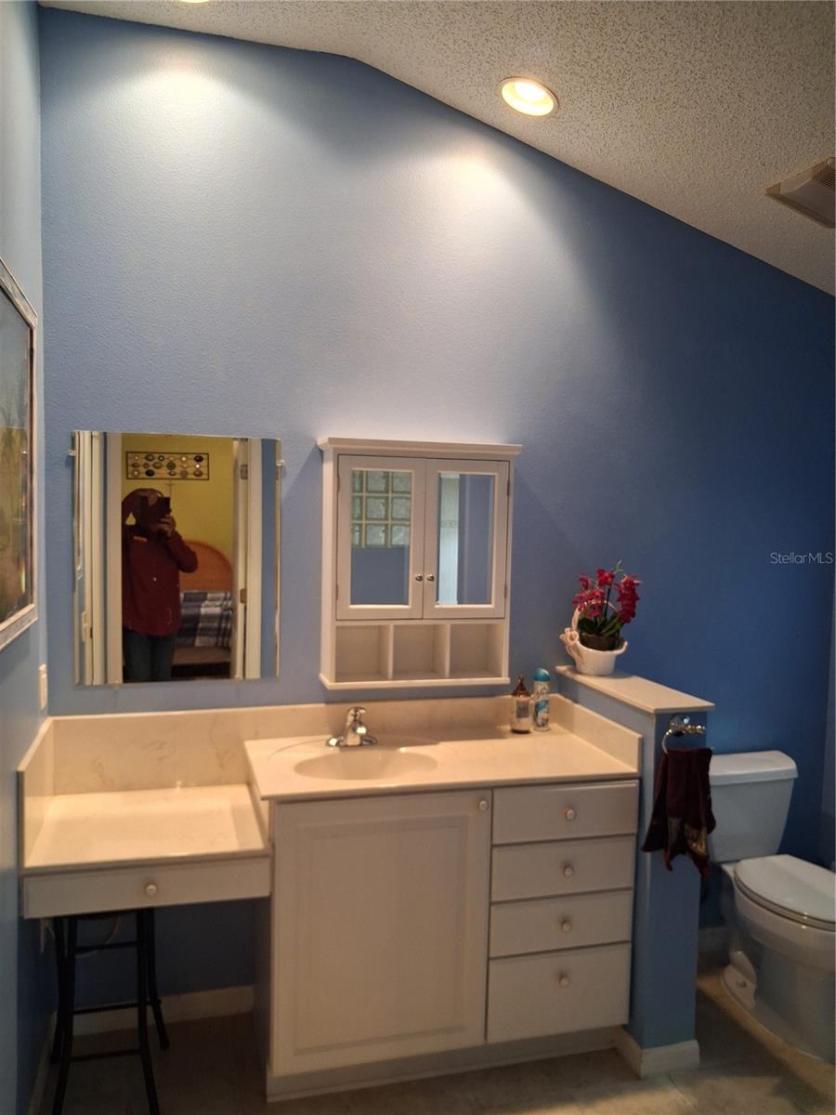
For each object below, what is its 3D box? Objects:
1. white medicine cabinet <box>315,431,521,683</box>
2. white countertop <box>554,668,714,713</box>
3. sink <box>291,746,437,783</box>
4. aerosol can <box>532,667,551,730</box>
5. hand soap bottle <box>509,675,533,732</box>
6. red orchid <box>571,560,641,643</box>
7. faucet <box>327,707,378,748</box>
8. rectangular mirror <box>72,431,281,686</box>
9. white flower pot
[{"bbox_3d":[-0.004,0.019,2.774,0.612,0.756,0.207,0,3,-15],"label":"white medicine cabinet"},{"bbox_3d":[0.667,0.409,2.763,0.195,0.015,0.642,0,4,-16],"label":"white countertop"},{"bbox_3d":[-0.153,0.663,2.540,0.414,0.131,0.314,0,4,-16],"label":"sink"},{"bbox_3d":[0.422,0.480,2.954,0.056,0.205,0.056,1,3,0],"label":"aerosol can"},{"bbox_3d":[0.346,0.490,2.913,0.067,0.192,0.067,1,3,-1],"label":"hand soap bottle"},{"bbox_3d":[0.638,0.157,2.942,0.220,0.275,0.185,1,3,5],"label":"red orchid"},{"bbox_3d":[-0.196,0.528,2.711,0.158,0.117,0.135,0,3,-15],"label":"faucet"},{"bbox_3d":[-0.731,0.007,2.673,0.606,0.759,0.010,0,4,-16],"label":"rectangular mirror"},{"bbox_3d":[0.599,0.280,2.943,0.218,0.220,0.175,1,3,5],"label":"white flower pot"}]

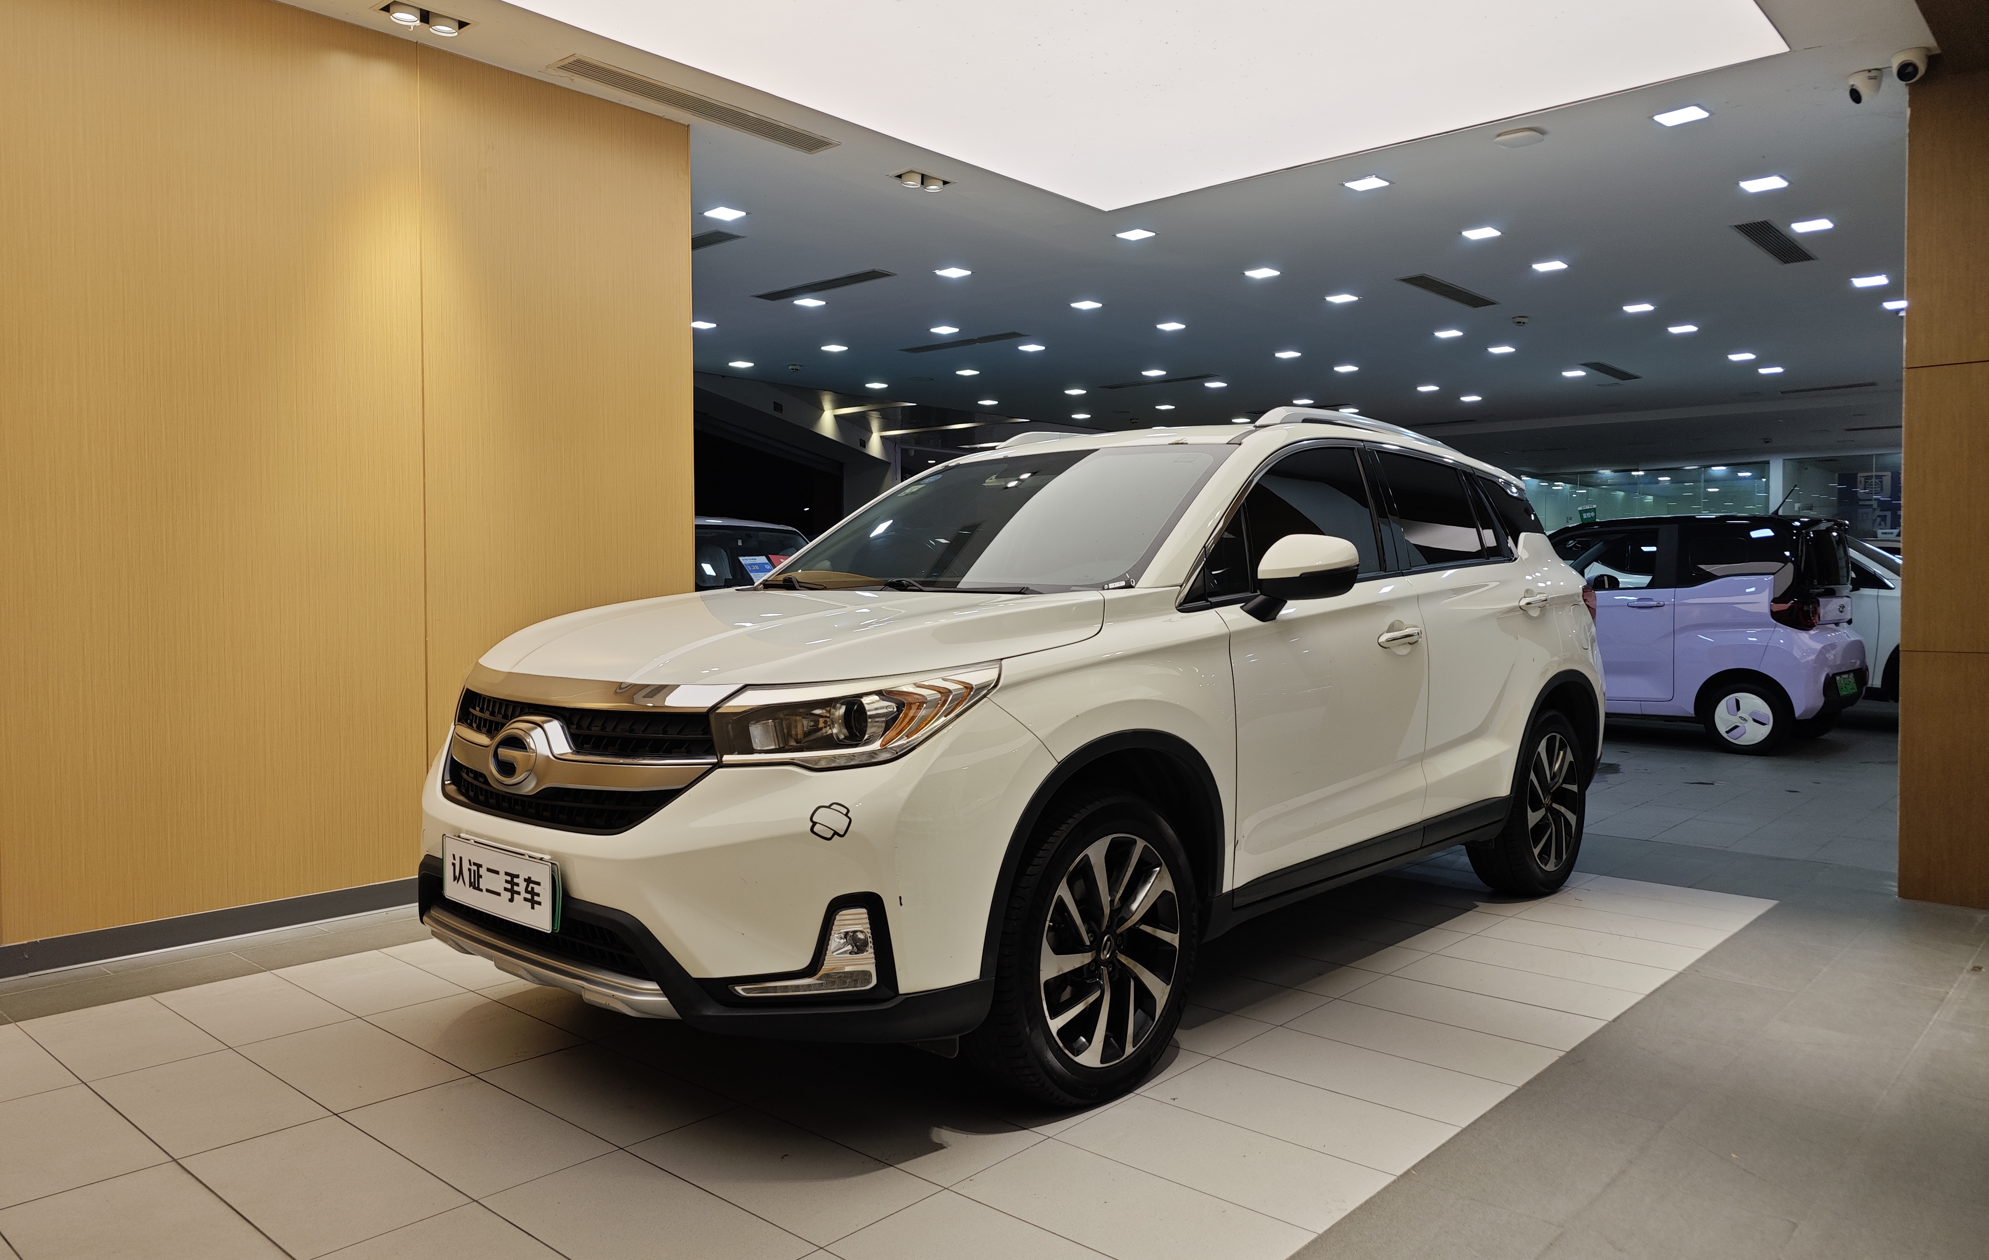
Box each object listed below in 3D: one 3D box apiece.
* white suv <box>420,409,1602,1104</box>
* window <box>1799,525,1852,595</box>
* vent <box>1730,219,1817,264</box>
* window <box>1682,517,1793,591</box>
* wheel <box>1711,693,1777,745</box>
[{"bbox_3d":[0.503,0.129,4.345,1.900,1.700,4.520,1,2,42],"label":"white suv"},{"bbox_3d":[5.776,-0.479,9.153,0.140,0.460,1.120,1,2,42],"label":"window"},{"bbox_3d":[4.338,-2.155,7.328,0.180,0.040,1.120,1,2,42],"label":"vent"},{"bbox_3d":[5.023,-0.511,8.926,0.660,0.460,0.080,1,2,42],"label":"window"},{"bbox_3d":[5.050,0.597,8.895,0.370,0.365,0.130,1,2,42],"label":"wheel"}]

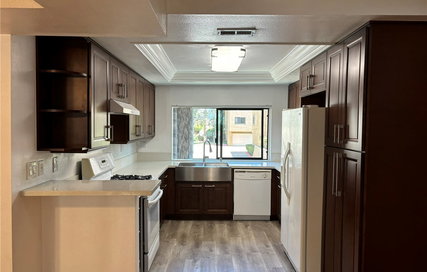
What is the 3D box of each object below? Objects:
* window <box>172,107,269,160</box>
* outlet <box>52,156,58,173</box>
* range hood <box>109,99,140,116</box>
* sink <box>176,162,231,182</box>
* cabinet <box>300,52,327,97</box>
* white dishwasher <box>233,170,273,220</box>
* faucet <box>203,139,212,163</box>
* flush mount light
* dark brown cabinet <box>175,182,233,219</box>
[{"bbox_3d":[0.142,-0.046,5.923,1.780,0.980,0.100,0,2,0],"label":"window"},{"bbox_3d":[-1.397,0.251,2.827,0.015,0.120,0.077,0,2,0],"label":"outlet"},{"bbox_3d":[-1.158,-0.317,3.623,0.500,0.147,0.760,0,2,0],"label":"range hood"},{"bbox_3d":[-0.159,0.618,5.447,0.912,0.240,0.510,0,2,0],"label":"sink"},{"bbox_3d":[1.380,-0.637,3.507,0.610,0.360,0.890,0,2,0],"label":"cabinet"},{"bbox_3d":[0.648,0.975,5.550,0.605,0.868,0.600,0,2,0],"label":"white dishwasher"},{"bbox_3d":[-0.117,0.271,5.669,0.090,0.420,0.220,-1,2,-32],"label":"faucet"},{"bbox_3d":[0.172,-0.954,4.058,0.380,0.125,0.970,0,2,0],"label":"flush mount light"},{"bbox_3d":[-0.158,1.072,5.567,0.945,0.665,0.620,0,2,0],"label":"dark brown cabinet"}]

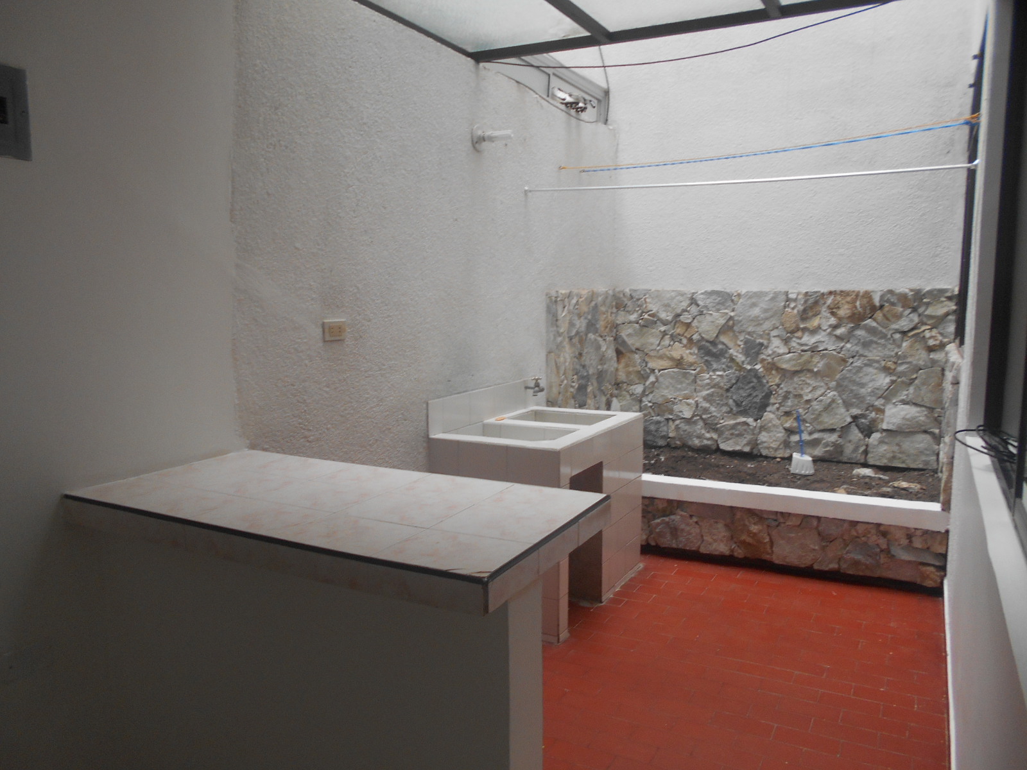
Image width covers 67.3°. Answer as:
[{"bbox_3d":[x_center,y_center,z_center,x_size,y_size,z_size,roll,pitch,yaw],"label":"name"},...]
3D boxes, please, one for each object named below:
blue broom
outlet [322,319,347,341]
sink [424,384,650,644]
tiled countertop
[{"bbox_3d":[1.590,0.319,4.296,0.135,0.355,0.055,-4,5,29],"label":"blue broom"},{"bbox_3d":[-0.629,-0.192,2.721,0.012,0.070,0.114,3,8,28],"label":"outlet"},{"bbox_3d":[0.151,0.496,3.608,0.613,0.930,1.009,3,8,28],"label":"sink"},{"bbox_3d":[-0.431,0.299,1.853,1.194,0.067,0.599,3,8,28],"label":"tiled countertop"}]

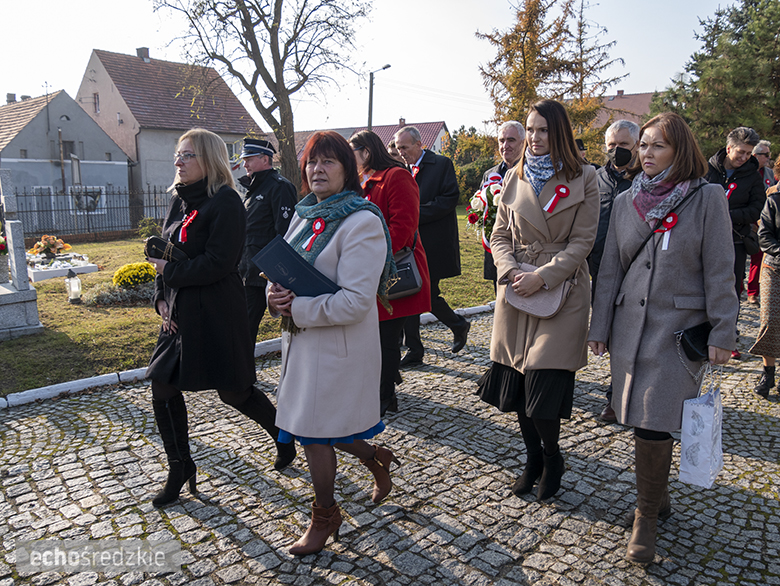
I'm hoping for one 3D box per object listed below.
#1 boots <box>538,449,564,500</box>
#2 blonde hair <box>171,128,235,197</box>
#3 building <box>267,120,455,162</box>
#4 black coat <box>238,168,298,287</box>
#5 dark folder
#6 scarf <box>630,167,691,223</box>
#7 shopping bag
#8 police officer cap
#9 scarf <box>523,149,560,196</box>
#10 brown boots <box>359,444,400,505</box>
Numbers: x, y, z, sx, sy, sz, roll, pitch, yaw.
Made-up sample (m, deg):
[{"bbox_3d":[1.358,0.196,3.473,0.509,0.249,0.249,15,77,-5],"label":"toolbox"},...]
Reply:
[{"bbox_3d":[0.747,0.839,3.140,0.088,0.195,0.225,10,14,41],"label":"boots"},{"bbox_3d":[-0.815,-0.567,2.946,0.260,0.290,0.230,-7,13,-31],"label":"blonde hair"},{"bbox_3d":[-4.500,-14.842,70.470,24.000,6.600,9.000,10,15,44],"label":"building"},{"bbox_3d":[-0.779,-0.416,4.300,0.340,0.760,0.500,-5,12,-31],"label":"black coat"},{"bbox_3d":[-0.356,-0.073,2.585,0.220,0.310,0.012,-37,19,45],"label":"dark folder"},{"bbox_3d":[0.966,-0.357,2.426,0.220,0.205,0.210,8,14,38],"label":"scarf"},{"bbox_3d":[1.158,0.497,2.526,0.115,0.430,0.140,7,13,32],"label":"shopping bag"},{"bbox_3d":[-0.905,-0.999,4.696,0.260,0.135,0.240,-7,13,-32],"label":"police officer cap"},{"bbox_3d":[0.650,-0.512,2.900,0.190,0.220,0.190,9,13,39],"label":"scarf"},{"bbox_3d":[-0.041,0.822,3.080,0.180,0.220,0.090,36,-11,-32],"label":"brown boots"}]

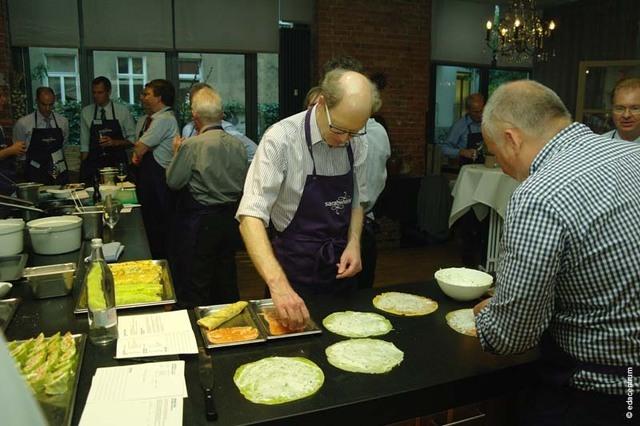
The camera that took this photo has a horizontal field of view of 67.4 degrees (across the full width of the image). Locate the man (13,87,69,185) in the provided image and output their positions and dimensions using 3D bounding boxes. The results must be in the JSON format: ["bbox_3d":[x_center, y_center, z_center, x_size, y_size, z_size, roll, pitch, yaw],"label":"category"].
[{"bbox_3d":[-2.333,-0.155,4.082,0.550,1.750,0.420,-6,11,-35],"label":"man"}]

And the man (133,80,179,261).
[{"bbox_3d":[-1.195,-0.077,3.586,0.420,1.780,0.520,-4,10,-28],"label":"man"}]

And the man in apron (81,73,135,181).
[{"bbox_3d":[-1.780,-0.174,4.078,0.550,1.800,0.420,-2,9,-14],"label":"man in apron"}]

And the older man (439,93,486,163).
[{"bbox_3d":[1.549,-0.279,5.017,0.580,1.780,0.420,-3,10,-22],"label":"older man"}]

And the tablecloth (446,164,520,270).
[{"bbox_3d":[1.734,0.083,4.923,0.820,1.100,0.820,1,9,0],"label":"tablecloth"}]

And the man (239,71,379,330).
[{"bbox_3d":[-0.050,0.282,1.819,0.580,1.660,0.530,-3,10,-23],"label":"man"}]

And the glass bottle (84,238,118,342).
[{"bbox_3d":[-0.605,0.212,1.321,0.083,0.286,0.083,1,9,0],"label":"glass bottle"}]

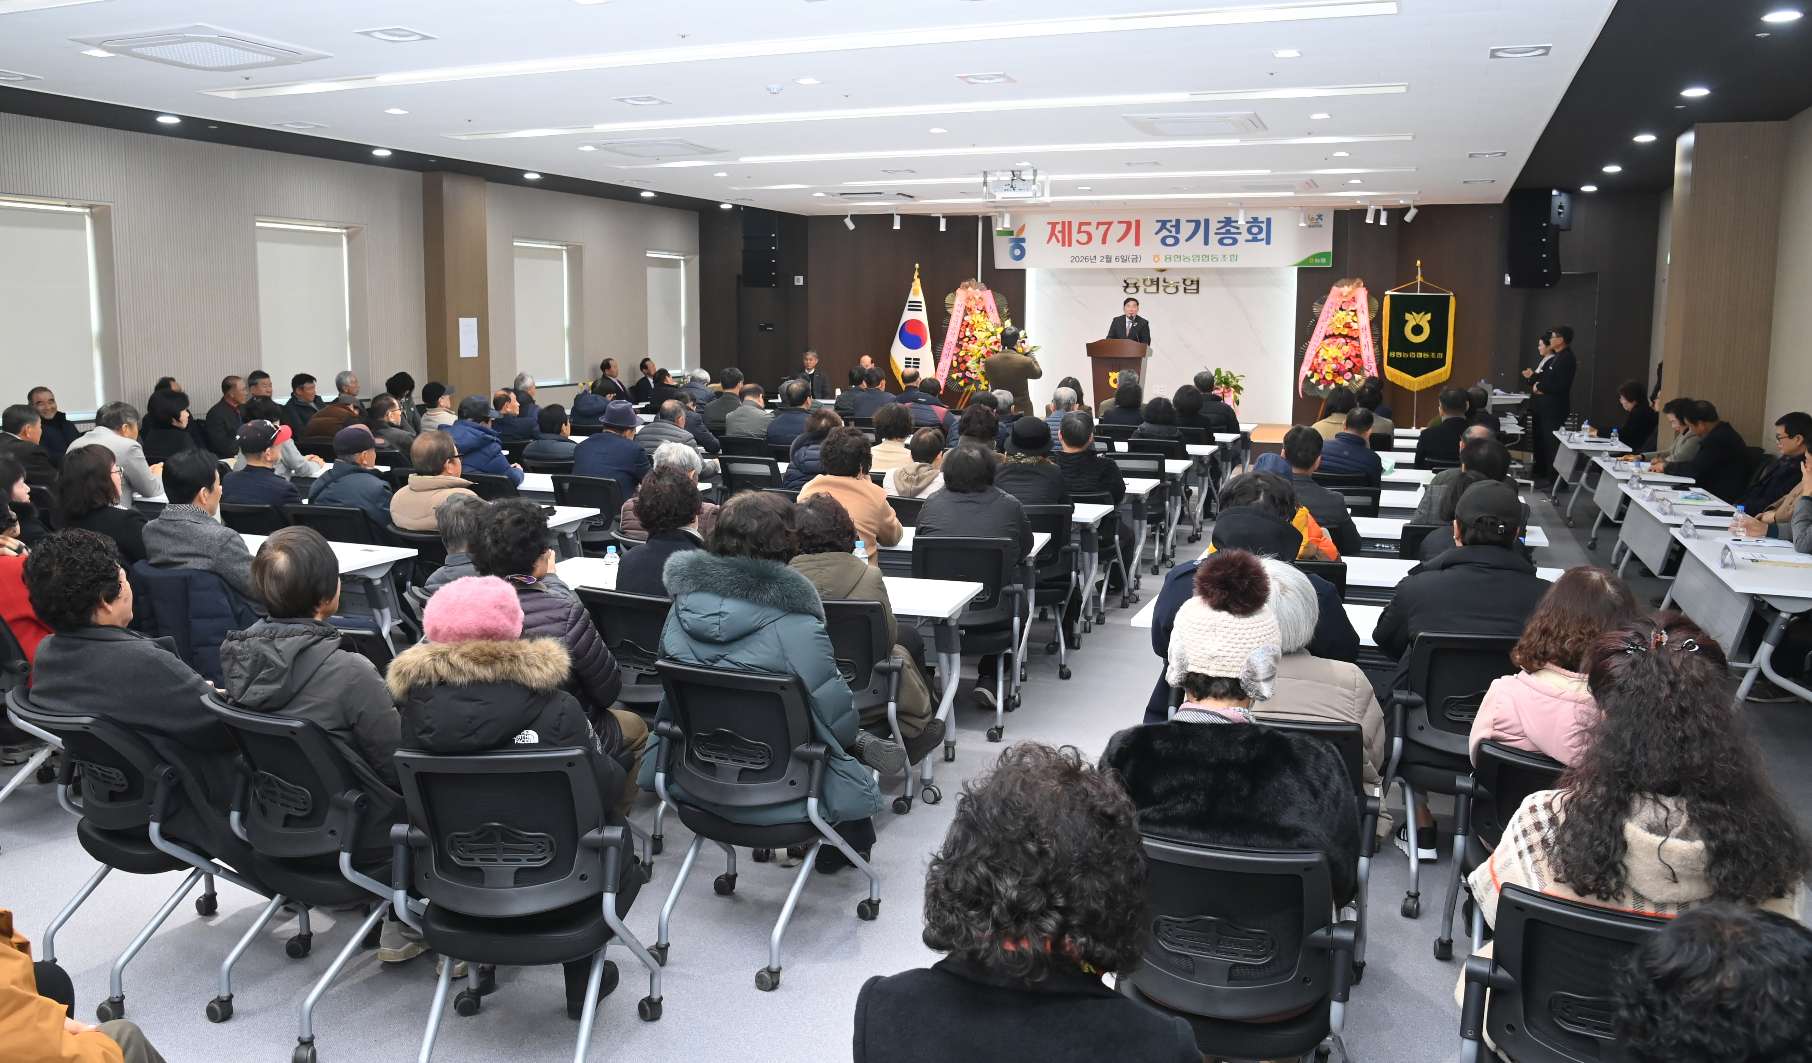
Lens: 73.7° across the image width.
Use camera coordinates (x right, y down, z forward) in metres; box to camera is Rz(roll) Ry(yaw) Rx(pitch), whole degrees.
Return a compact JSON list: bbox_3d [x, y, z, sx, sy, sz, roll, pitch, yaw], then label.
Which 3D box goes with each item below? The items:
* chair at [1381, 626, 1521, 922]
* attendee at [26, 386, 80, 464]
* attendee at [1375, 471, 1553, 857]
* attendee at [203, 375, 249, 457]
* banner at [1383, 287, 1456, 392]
[{"bbox_3d":[1.764,0.721,3.772,0.550,0.840,0.560,3,11,14],"label":"chair"},{"bbox_3d":[-5.456,-0.297,7.780,0.750,1.250,0.500,6,11,28],"label":"attendee"},{"bbox_3d":[1.868,0.490,3.986,0.580,1.280,0.800,5,11,23],"label":"attendee"},{"bbox_3d":[-5.109,-0.548,9.555,0.750,1.320,0.520,-1,10,-6],"label":"attendee"},{"bbox_3d":[7.038,-2.610,16.583,0.932,1.363,0.060,5,11,23],"label":"banner"}]

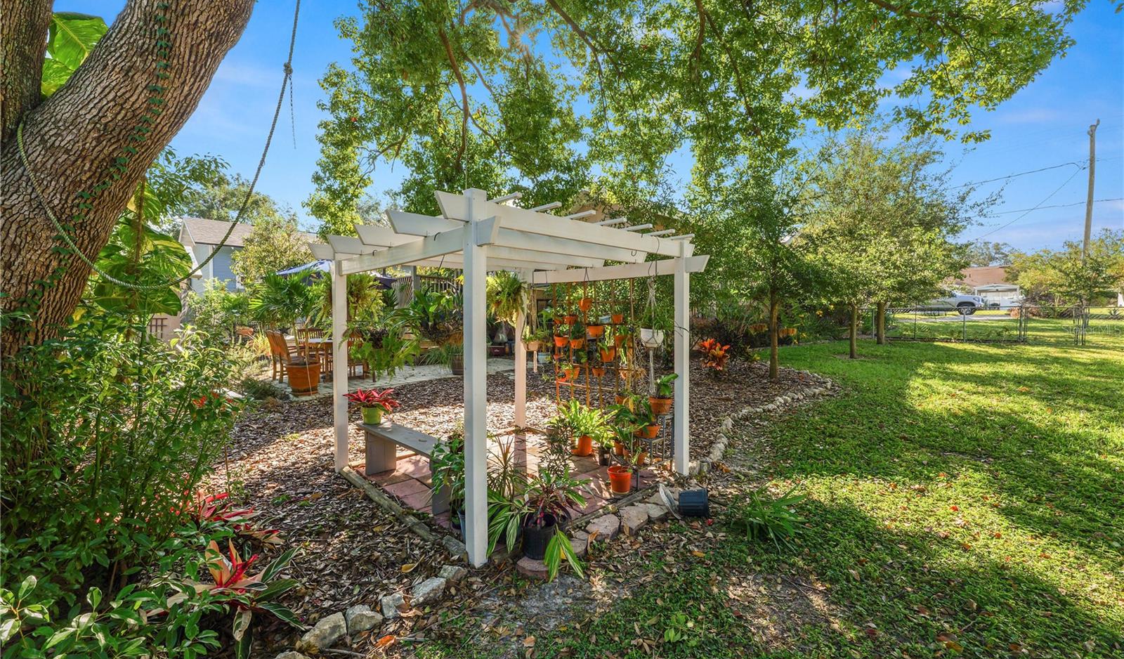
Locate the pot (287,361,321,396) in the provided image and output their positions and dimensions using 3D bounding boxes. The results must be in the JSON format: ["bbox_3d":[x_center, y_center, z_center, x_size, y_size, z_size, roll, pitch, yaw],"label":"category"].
[{"bbox_3d":[-4.188,0.806,7.100,0.530,0.500,0.530,-1,3,-26],"label":"pot"}]

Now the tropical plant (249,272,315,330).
[{"bbox_3d":[-4.609,-0.470,7.200,0.950,0.930,0.920,-1,3,-24],"label":"tropical plant"}]

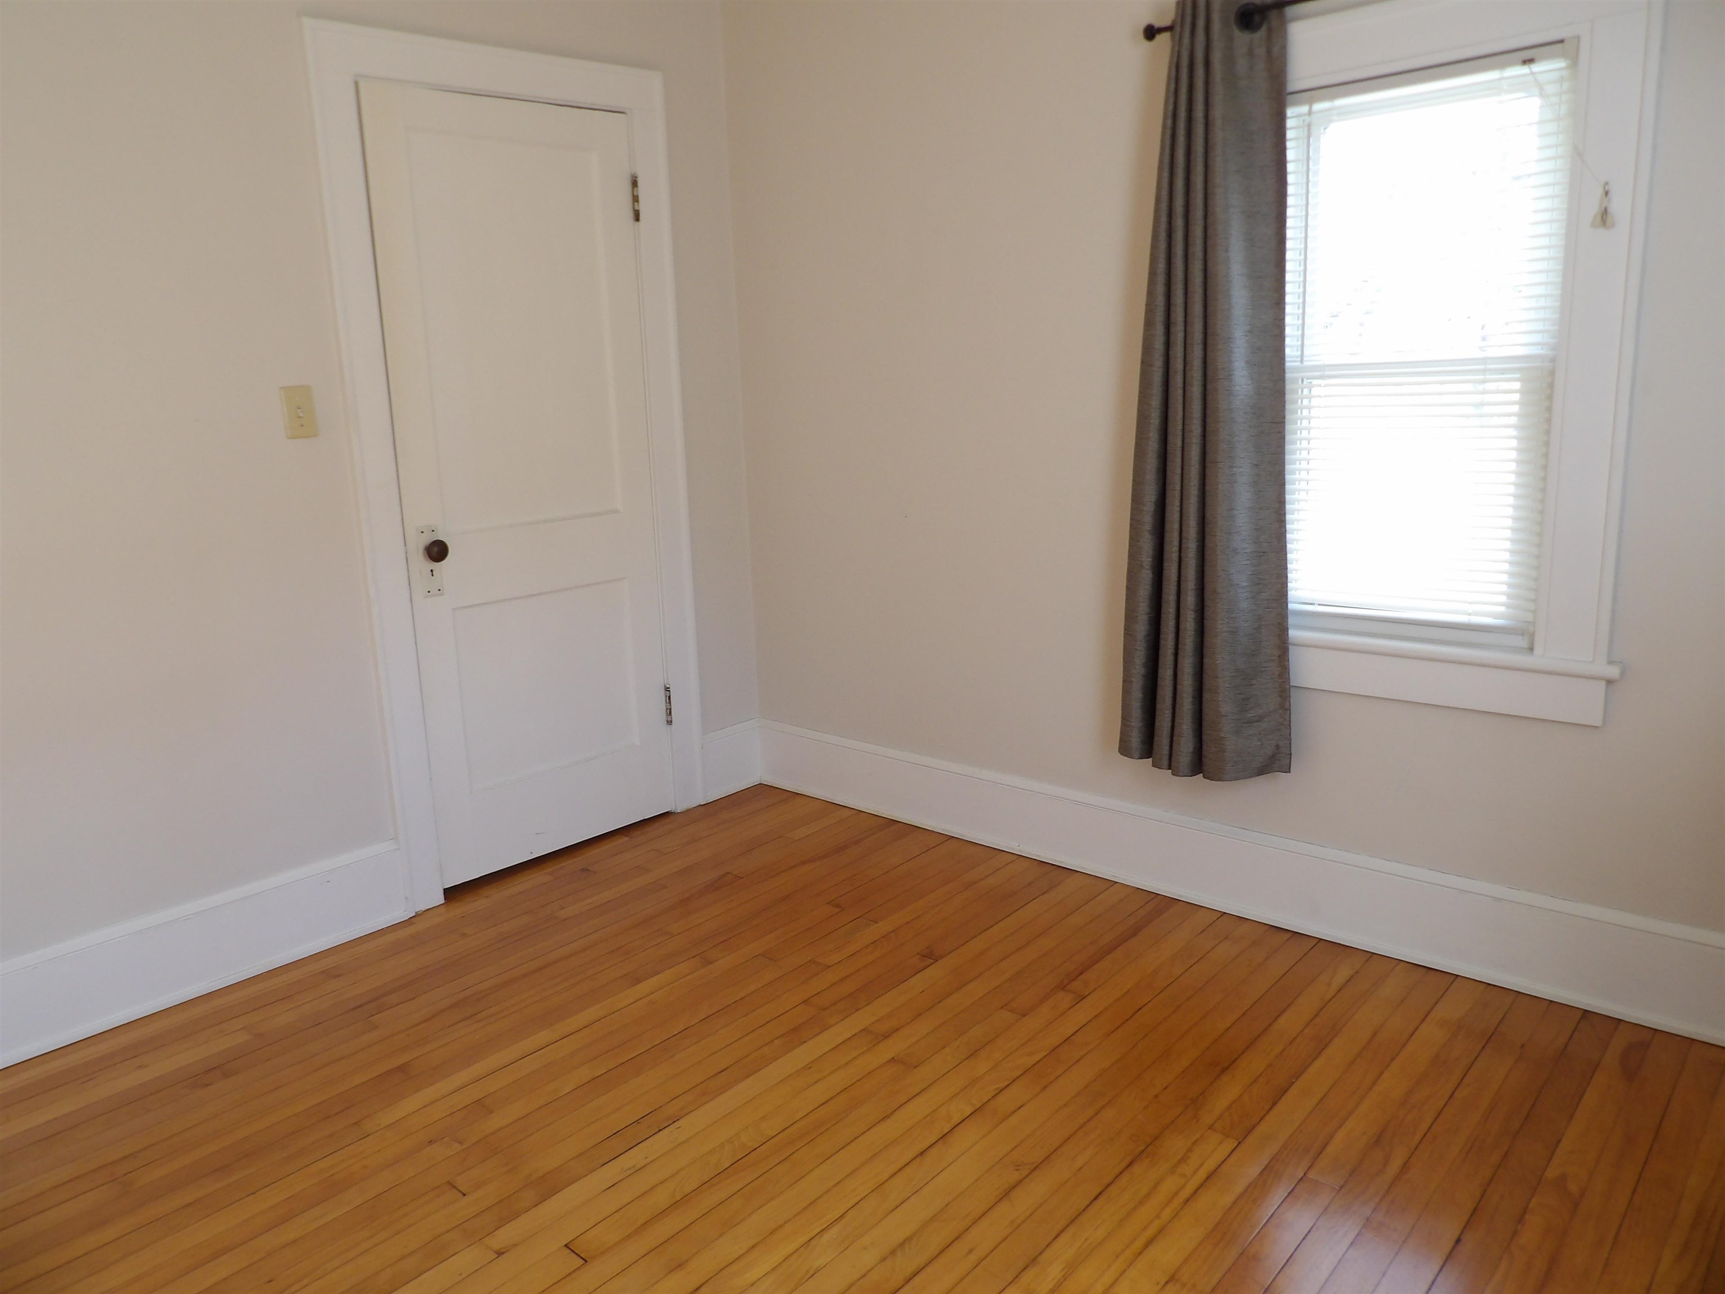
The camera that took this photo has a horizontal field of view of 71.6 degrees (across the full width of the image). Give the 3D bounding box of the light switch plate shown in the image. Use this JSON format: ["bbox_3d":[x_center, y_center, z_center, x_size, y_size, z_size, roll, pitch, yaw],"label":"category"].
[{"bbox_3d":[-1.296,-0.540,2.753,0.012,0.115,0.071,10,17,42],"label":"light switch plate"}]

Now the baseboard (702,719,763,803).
[{"bbox_3d":[-0.439,0.372,3.924,0.022,0.230,0.250,10,17,42],"label":"baseboard"}]

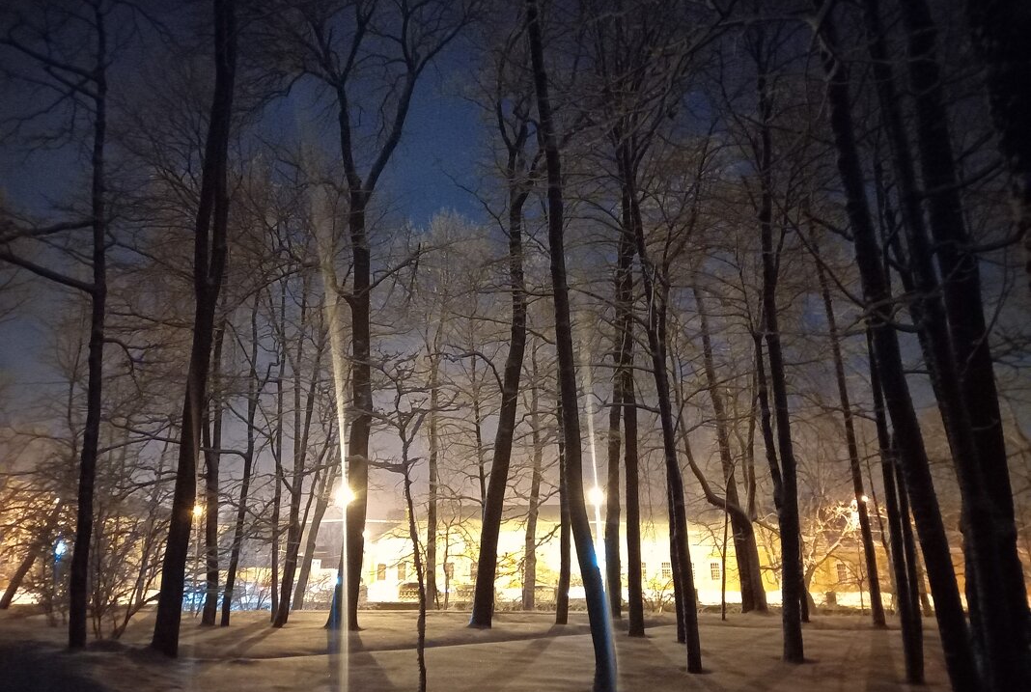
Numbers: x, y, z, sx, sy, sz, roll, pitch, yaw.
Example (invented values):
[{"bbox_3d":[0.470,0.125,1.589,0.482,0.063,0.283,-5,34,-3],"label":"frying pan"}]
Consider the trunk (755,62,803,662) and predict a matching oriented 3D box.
[{"bbox_3d":[5.360,-0.370,15.297,0.420,12.737,0.380,-3,-17,19],"label":"trunk"}]

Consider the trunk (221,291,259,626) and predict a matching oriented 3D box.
[{"bbox_3d":[-8.889,3.440,24.091,0.360,10.492,0.290,5,-17,-19],"label":"trunk"}]

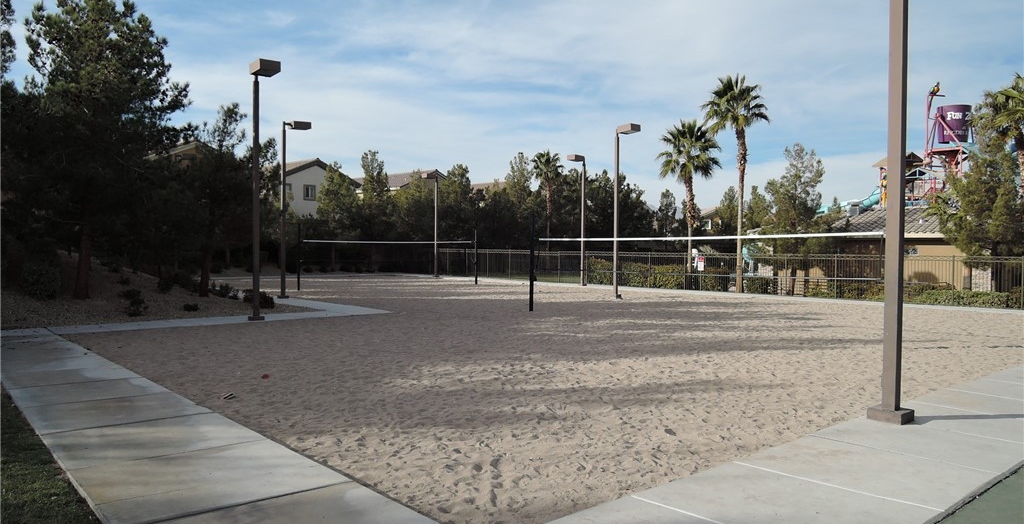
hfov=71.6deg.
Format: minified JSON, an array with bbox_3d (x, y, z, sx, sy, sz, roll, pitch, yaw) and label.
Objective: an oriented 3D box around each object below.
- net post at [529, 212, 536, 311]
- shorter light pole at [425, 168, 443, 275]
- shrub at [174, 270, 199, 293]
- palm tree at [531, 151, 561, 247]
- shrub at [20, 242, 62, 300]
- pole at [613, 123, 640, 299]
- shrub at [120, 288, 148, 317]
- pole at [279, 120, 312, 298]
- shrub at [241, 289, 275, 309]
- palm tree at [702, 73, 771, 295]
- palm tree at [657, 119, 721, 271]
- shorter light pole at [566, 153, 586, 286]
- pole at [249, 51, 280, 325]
[{"bbox_3d":[0.580,0.036,20.010,0.130,2.755,0.200,-1,2,-40],"label":"net post"},{"bbox_3d":[-4.814,-2.190,42.754,1.040,6.196,0.510,-1,2,-40],"label":"shorter light pole"},{"bbox_3d":[-12.596,0.746,27.517,0.900,0.830,0.880,1,1,0],"label":"shrub"},{"bbox_3d":[2.897,-4.162,57.940,2.600,10.040,2.600,1,1,0],"label":"palm tree"},{"bbox_3d":[-13.657,0.276,20.609,1.100,1.680,1.080,1,1,0],"label":"shrub"},{"bbox_3d":[4.068,-1.773,25.517,0.510,6.196,1.040,-1,2,-40],"label":"pole"},{"bbox_3d":[-9.305,0.998,17.500,0.680,0.620,0.650,-1,2,-40],"label":"shrub"},{"bbox_3d":[-8.236,-1.955,26.780,1.200,6.620,0.460,0,1,-42],"label":"pole"},{"bbox_3d":[-8.042,1.158,22.523,0.980,0.630,0.960,1,1,0],"label":"shrub"},{"bbox_3d":[10.056,-3.521,31.946,3.000,9.880,3.000,1,1,0],"label":"palm tree"},{"bbox_3d":[8.403,-2.788,33.417,3.000,7.964,3.000,-1,2,-40],"label":"palm tree"},{"bbox_3d":[3.204,-1.952,33.950,1.040,6.196,0.510,-1,2,-40],"label":"shorter light pole"},{"bbox_3d":[-6.072,-1.676,17.272,0.510,6.196,1.040,-1,2,-40],"label":"pole"}]

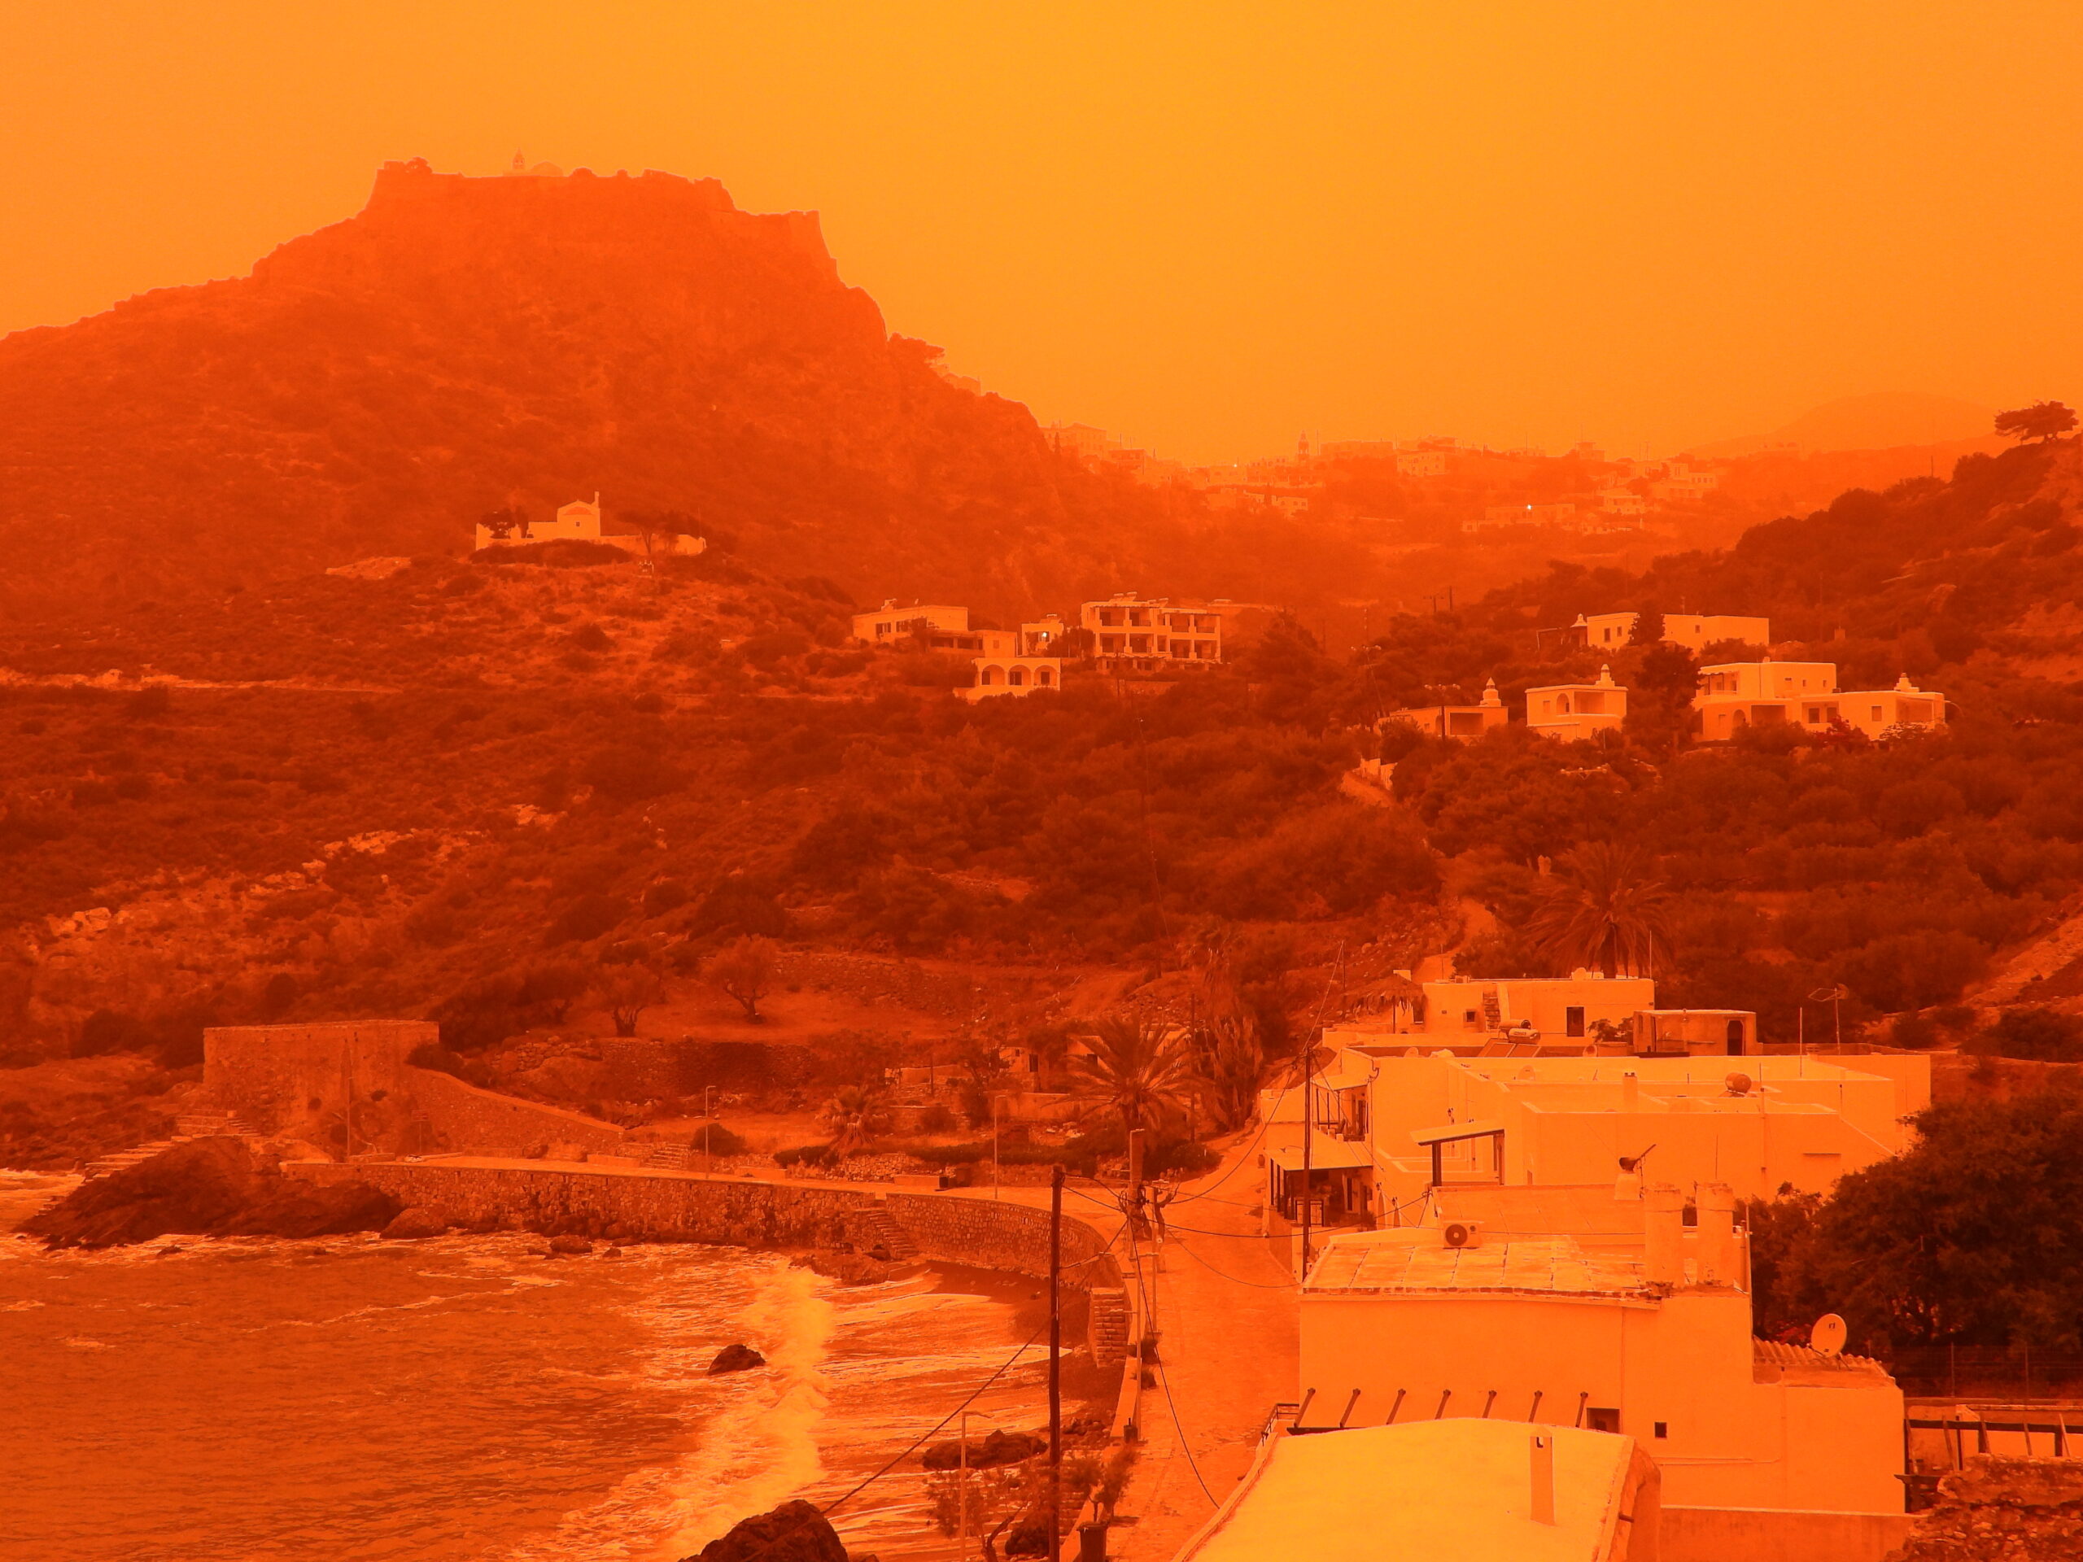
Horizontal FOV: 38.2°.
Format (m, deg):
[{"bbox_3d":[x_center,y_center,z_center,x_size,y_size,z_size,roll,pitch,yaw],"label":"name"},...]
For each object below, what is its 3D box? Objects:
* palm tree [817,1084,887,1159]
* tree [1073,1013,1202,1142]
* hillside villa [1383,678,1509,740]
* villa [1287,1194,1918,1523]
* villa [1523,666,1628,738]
[{"bbox_3d":[-9.580,17.310,152.000,3.500,3.900,3.500,0,-1,0],"label":"palm tree"},{"bbox_3d":[4.540,14.610,146.000,6.200,6.900,6.200,0,-1,0],"label":"tree"},{"bbox_3d":[32.600,-5.500,243.000,6.600,5.000,8.600,0,-1,-20],"label":"hillside villa"},{"bbox_3d":[10.650,10.420,58.000,10.800,6.100,7.200,0,-1,9],"label":"villa"},{"bbox_3d":[43.200,-6.100,243.000,5.800,6.000,6.000,0,-1,-28],"label":"villa"}]

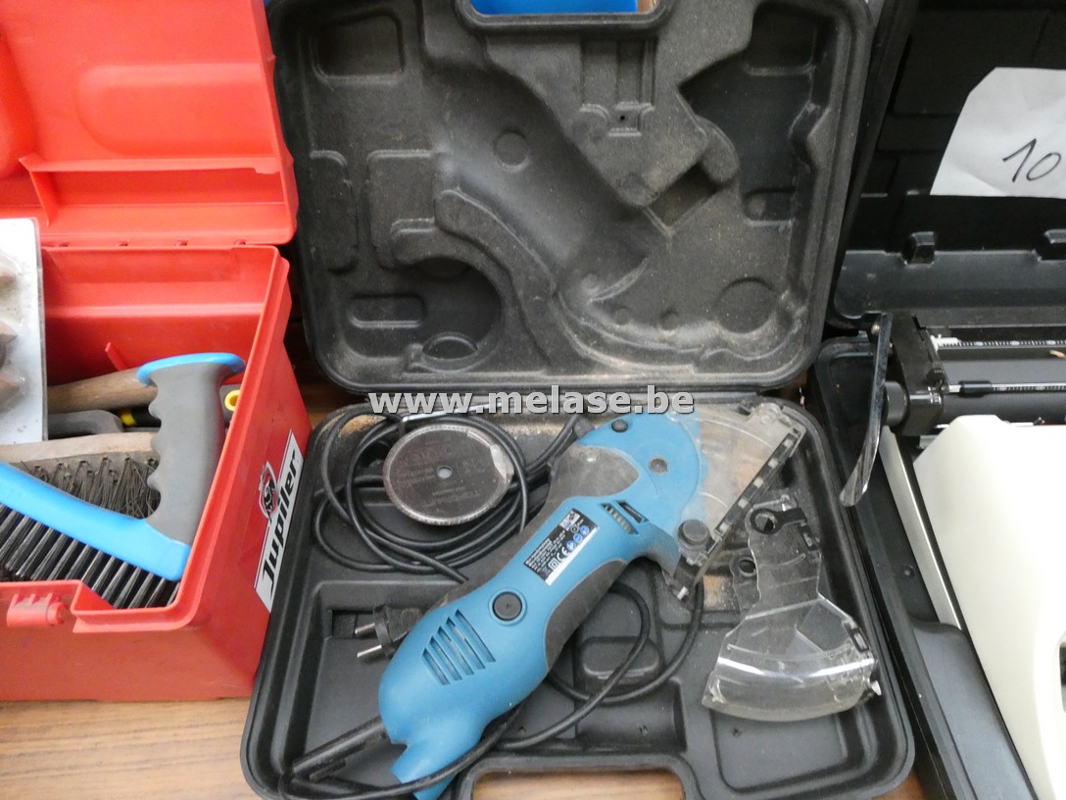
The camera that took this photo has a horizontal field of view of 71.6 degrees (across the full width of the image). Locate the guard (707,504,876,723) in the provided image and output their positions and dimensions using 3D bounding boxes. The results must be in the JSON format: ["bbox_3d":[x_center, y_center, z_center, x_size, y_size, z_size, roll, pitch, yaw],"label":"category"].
[{"bbox_3d":[0.135,0.124,0.433,0.092,0.055,0.114,-9,52,-6],"label":"guard"}]

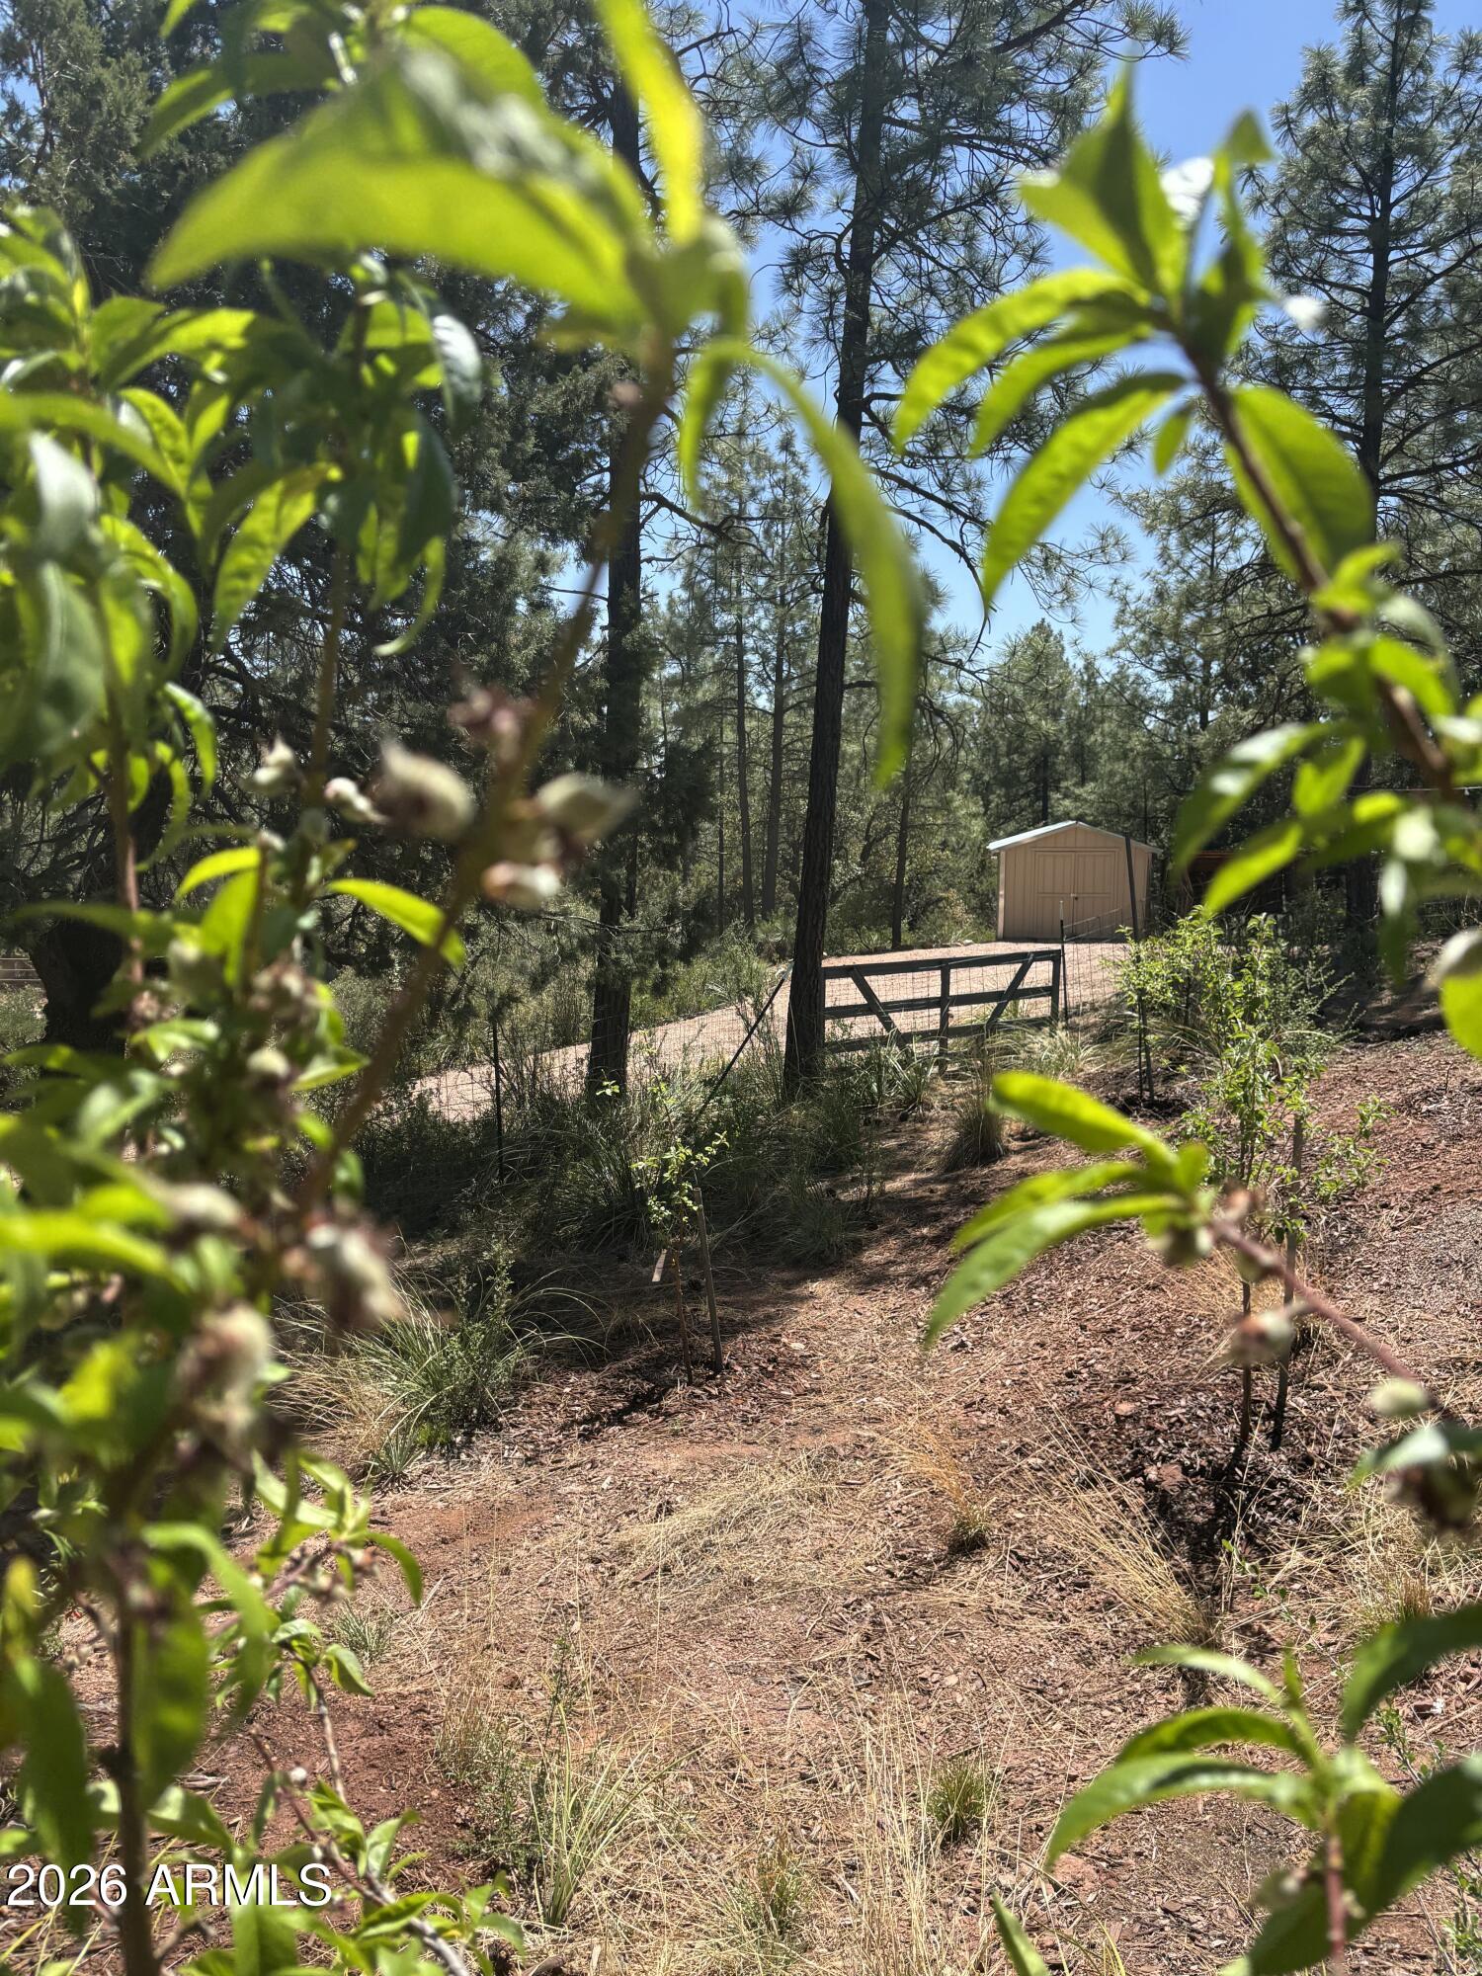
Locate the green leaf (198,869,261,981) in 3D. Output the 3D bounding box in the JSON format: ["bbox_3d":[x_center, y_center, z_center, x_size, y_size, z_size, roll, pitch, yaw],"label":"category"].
[{"bbox_3d":[-0.172,-0.021,0.500,0.016,0.040,0.015,22,0,0],"label":"green leaf"}]

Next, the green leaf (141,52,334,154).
[{"bbox_3d":[-0.186,-0.328,0.550,0.080,0.019,0.021,-25,0,0],"label":"green leaf"}]

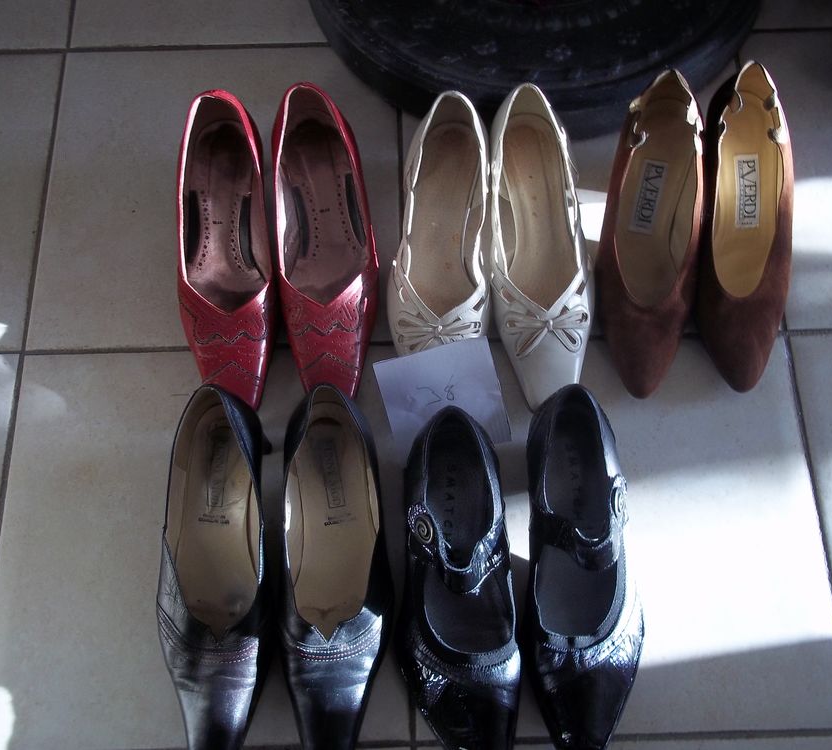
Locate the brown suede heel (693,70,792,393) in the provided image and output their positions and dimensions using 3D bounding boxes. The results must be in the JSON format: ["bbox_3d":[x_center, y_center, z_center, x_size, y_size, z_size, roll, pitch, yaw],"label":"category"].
[{"bbox_3d":[0.279,-0.121,0.862,0.078,0.111,0.256,3,67,2],"label":"brown suede heel"}]

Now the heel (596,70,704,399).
[{"bbox_3d":[0.197,-0.115,0.861,0.082,0.111,0.256,6,67,3],"label":"heel"}]

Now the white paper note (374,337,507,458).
[{"bbox_3d":[0.022,0.021,0.848,0.093,0.006,0.090,-14,85,-5],"label":"white paper note"}]

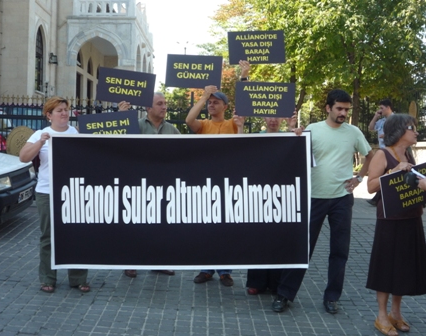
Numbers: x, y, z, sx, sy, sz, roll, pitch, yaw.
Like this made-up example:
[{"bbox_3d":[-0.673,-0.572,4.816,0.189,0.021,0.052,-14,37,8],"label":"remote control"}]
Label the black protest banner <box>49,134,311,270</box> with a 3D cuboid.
[{"bbox_3d":[-0.254,0.261,4.730,2.030,1.070,0.030,0,4,2],"label":"black protest banner"}]

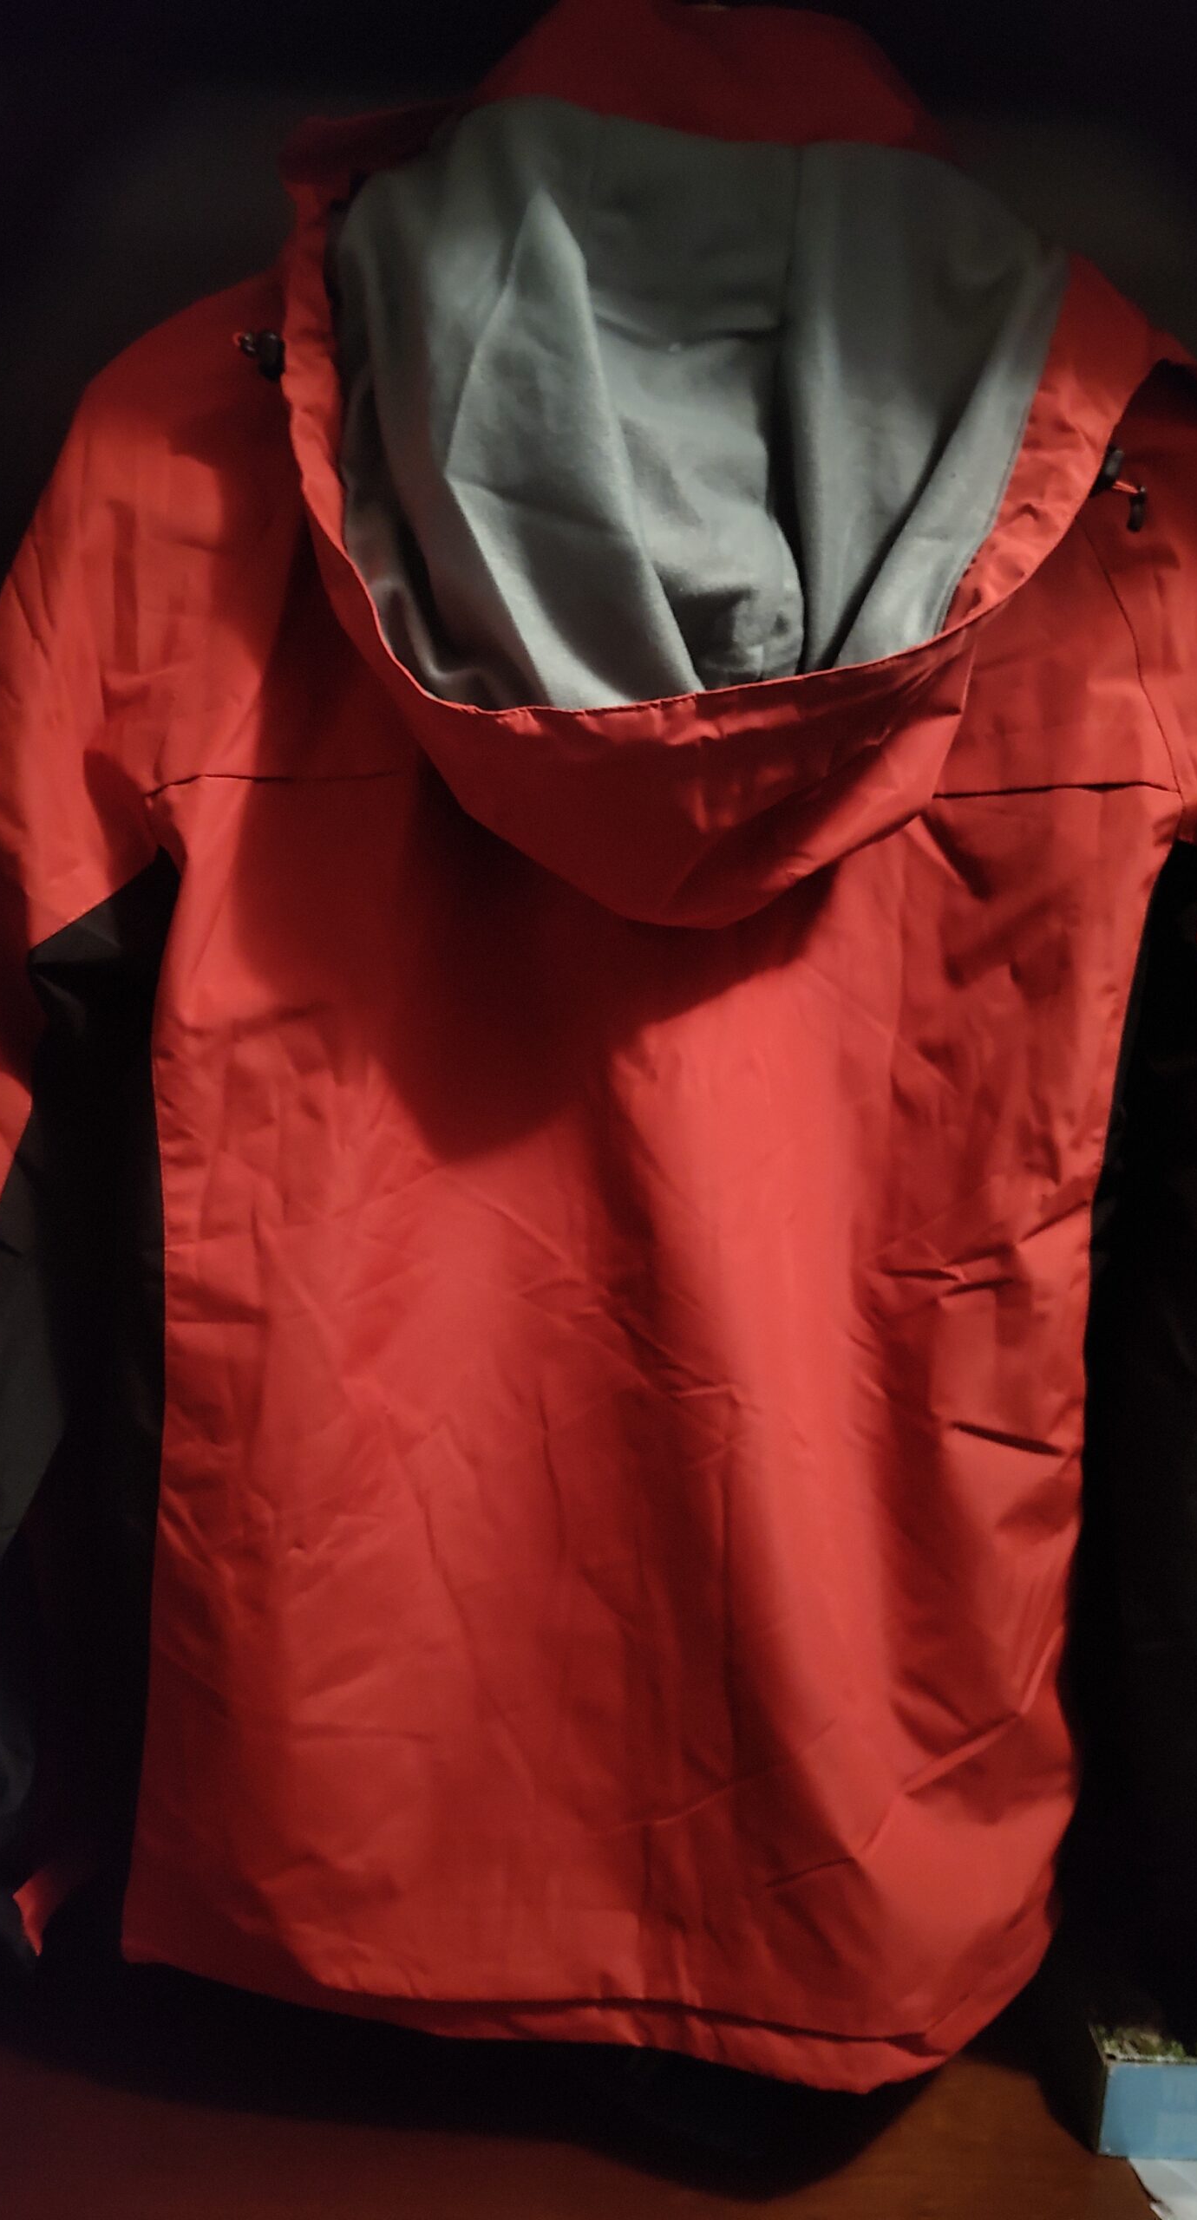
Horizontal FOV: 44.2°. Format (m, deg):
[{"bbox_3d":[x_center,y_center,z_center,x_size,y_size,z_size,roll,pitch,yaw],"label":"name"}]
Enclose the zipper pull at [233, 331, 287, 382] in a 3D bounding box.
[{"bbox_3d":[-0.144,-0.322,0.630,0.021,0.023,0.012,2,10,11],"label":"zipper pull"}]

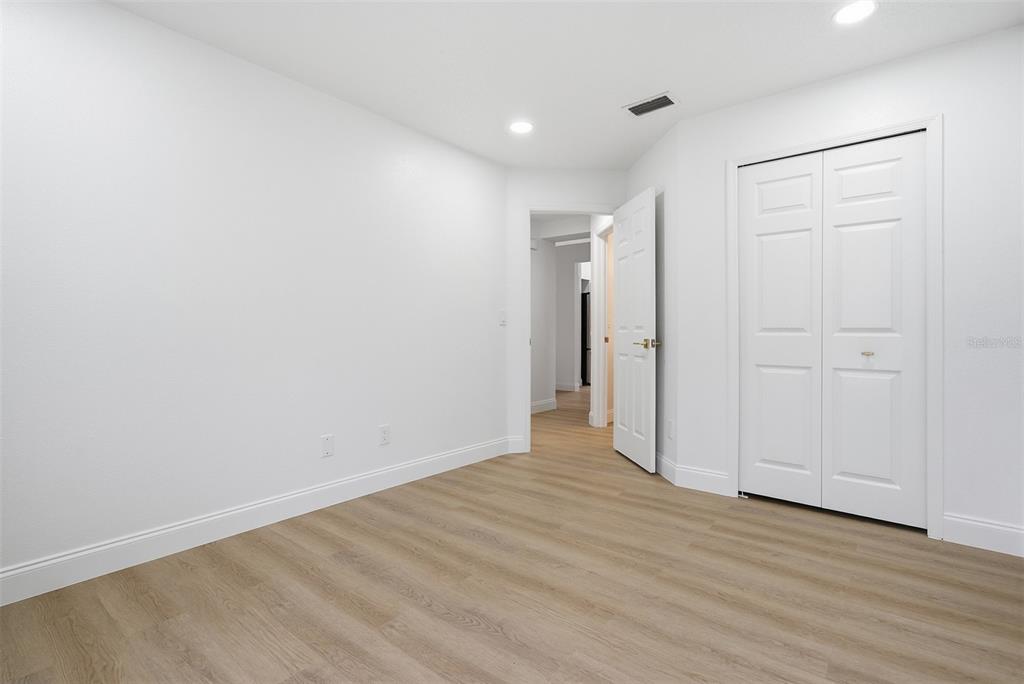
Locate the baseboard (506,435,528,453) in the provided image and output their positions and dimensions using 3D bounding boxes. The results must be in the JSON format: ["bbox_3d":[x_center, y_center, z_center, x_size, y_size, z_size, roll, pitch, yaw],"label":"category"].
[{"bbox_3d":[0.049,0.870,3.867,0.188,0.150,0.028,0,1,-8],"label":"baseboard"}]

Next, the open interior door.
[{"bbox_3d":[0.958,-0.078,3.584,0.040,2.030,0.692,0,1,-10],"label":"open interior door"}]

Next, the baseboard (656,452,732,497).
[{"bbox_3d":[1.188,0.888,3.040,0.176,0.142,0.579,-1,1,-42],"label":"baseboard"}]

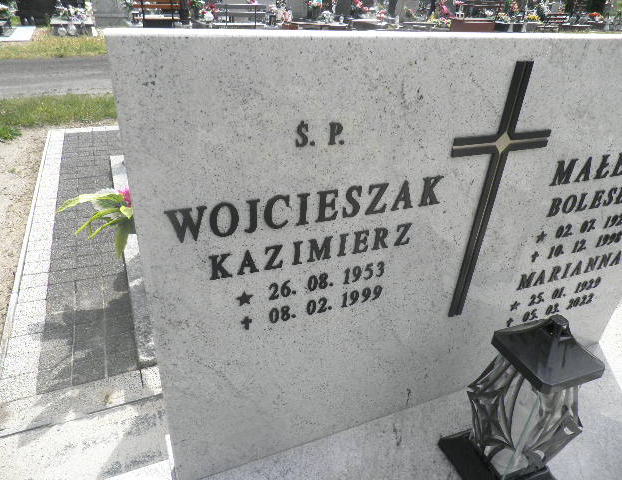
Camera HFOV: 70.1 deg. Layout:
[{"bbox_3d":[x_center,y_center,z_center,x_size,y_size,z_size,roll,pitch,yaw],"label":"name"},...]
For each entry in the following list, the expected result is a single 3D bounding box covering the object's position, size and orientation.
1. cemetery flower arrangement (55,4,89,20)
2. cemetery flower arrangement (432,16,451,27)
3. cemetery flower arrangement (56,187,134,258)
[{"bbox_3d":[-4.939,-4.704,9.177,0.620,0.280,0.350,-10,33,-22],"label":"cemetery flower arrangement"},{"bbox_3d":[3.657,-6.069,12.323,0.470,0.250,0.300,-10,33,-22],"label":"cemetery flower arrangement"},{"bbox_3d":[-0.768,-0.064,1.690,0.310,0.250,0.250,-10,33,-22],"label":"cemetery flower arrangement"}]

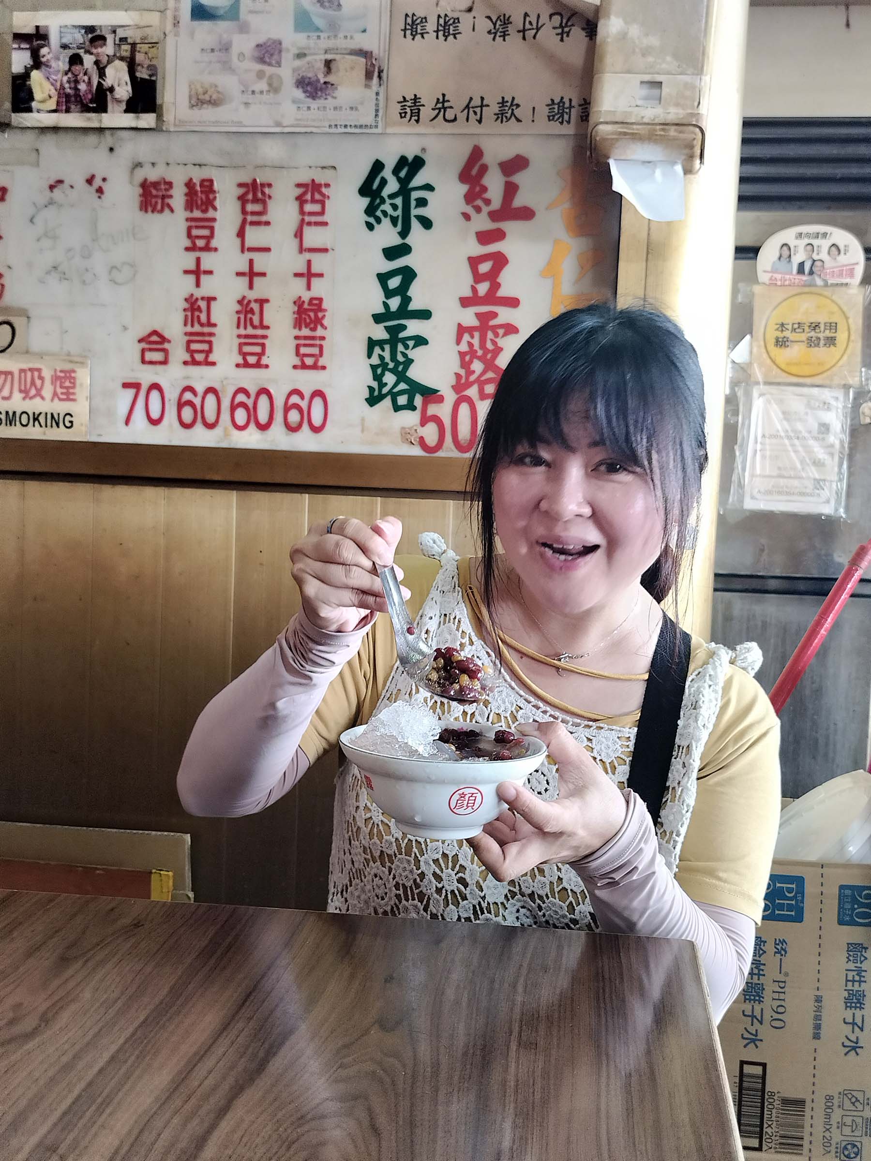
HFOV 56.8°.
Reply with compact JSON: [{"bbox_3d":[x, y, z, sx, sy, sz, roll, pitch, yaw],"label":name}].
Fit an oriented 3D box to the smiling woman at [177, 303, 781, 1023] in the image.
[{"bbox_3d":[0.040,0.380,0.720,0.550,1.230,0.600,3,3,13],"label":"smiling woman"}]

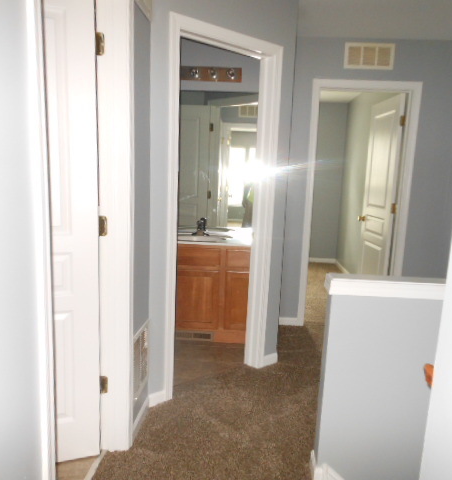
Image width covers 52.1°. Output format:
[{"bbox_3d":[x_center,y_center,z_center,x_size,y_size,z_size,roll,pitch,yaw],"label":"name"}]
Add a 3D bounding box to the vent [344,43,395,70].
[{"bbox_3d":[1.154,-1.470,3.704,0.393,0.202,0.018,3,9,4],"label":"vent"}]

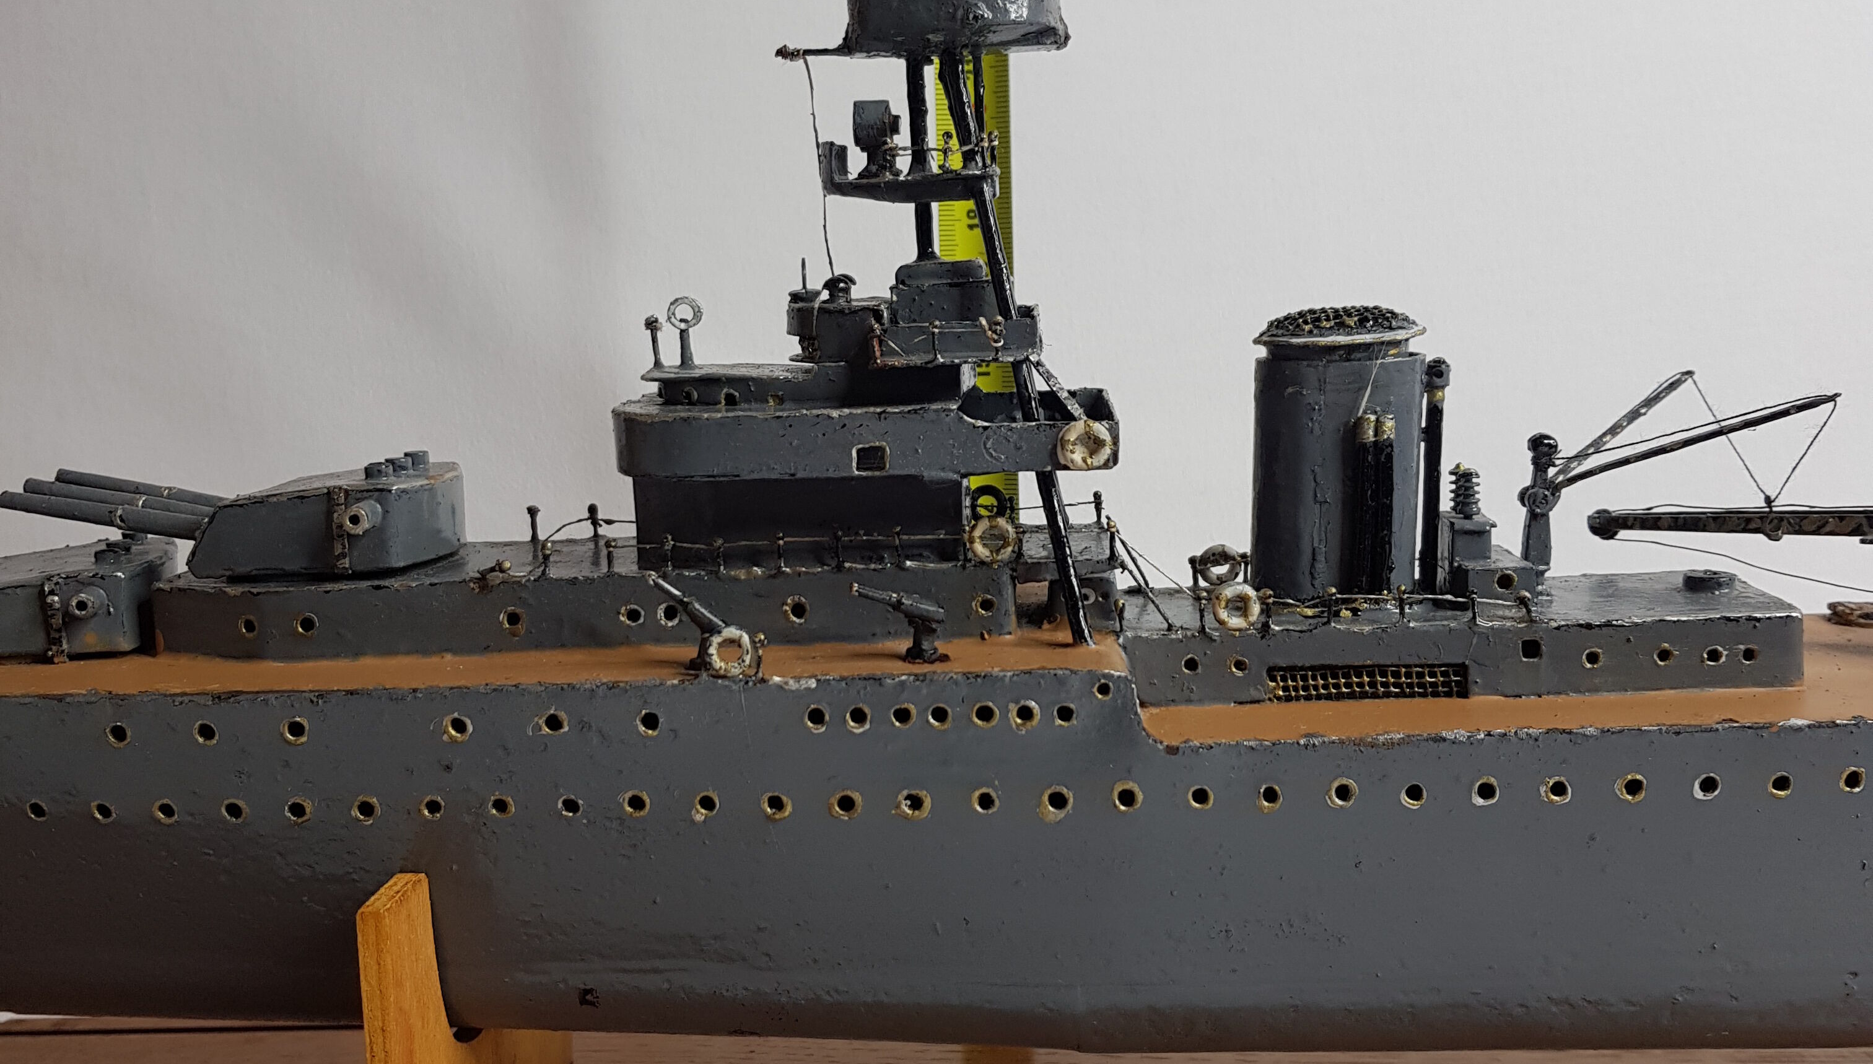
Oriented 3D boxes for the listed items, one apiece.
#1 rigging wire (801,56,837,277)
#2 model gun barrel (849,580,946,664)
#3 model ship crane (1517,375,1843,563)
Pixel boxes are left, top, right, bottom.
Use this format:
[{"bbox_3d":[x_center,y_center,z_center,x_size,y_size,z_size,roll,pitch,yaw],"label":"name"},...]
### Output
[{"bbox_3d":[-0.018,-0.055,0.282,0.002,0.033,0.002,-7,7,3],"label":"rigging wire"},{"bbox_3d":[-0.005,0.013,0.265,0.013,0.012,0.005,-2,8,-4],"label":"model gun barrel"},{"bbox_3d":[0.106,-0.008,0.284,0.036,0.028,0.056,-1,8,2],"label":"model ship crane"}]

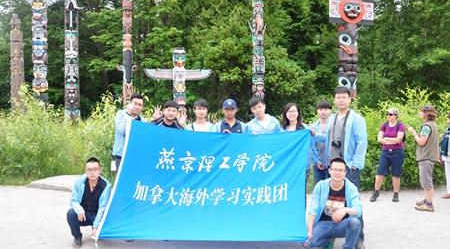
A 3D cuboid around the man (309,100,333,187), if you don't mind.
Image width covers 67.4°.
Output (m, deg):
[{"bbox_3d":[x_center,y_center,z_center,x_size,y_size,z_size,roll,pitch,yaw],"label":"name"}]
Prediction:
[{"bbox_3d":[1.228,0.550,4.120,0.480,1.680,0.340,0,0,10],"label":"man"}]

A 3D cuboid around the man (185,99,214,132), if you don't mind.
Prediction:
[{"bbox_3d":[-0.300,0.544,4.130,0.480,1.690,0.340,0,0,-3],"label":"man"}]

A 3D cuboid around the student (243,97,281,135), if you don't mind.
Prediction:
[{"bbox_3d":[0.455,0.532,4.200,0.500,1.735,0.360,0,0,3],"label":"student"}]

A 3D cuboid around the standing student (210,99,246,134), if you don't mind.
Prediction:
[{"bbox_3d":[0.049,0.544,4.130,0.520,1.690,0.360,0,0,0],"label":"standing student"}]

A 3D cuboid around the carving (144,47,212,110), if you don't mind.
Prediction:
[{"bbox_3d":[-2.207,-1.240,16.000,3.200,4.780,0.800,0,0,-6],"label":"carving"}]

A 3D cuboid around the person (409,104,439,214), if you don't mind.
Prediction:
[{"bbox_3d":[3.208,0.545,5.420,0.480,1.670,0.460,0,0,20],"label":"person"}]

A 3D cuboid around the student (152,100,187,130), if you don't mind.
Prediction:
[{"bbox_3d":[-0.686,0.549,4.130,0.540,1.680,0.380,0,0,-6],"label":"student"}]

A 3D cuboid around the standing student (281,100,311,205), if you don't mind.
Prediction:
[{"bbox_3d":[0.847,0.565,4.050,0.440,1.670,0.330,0,0,9],"label":"standing student"}]

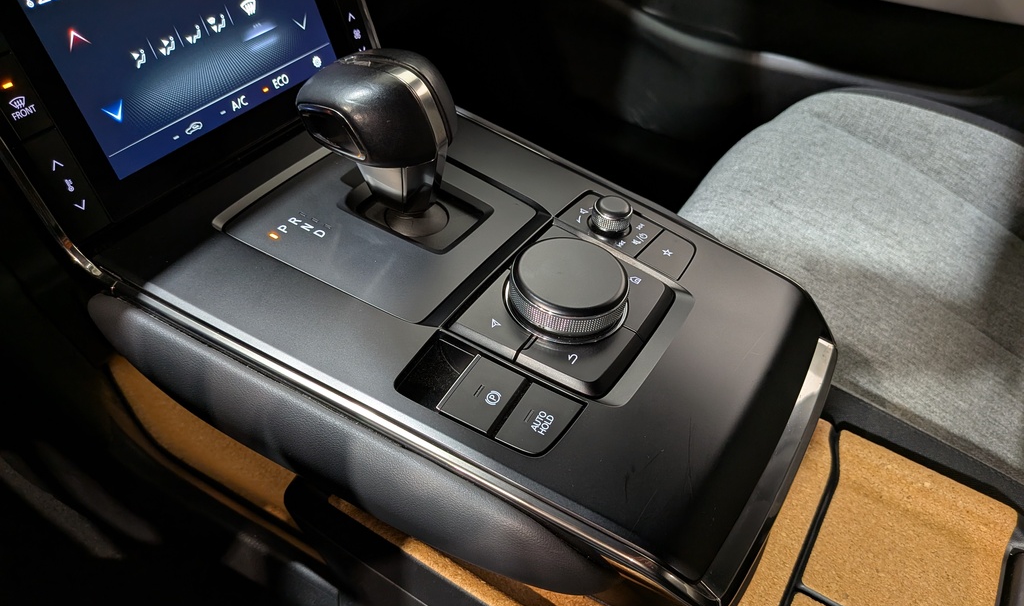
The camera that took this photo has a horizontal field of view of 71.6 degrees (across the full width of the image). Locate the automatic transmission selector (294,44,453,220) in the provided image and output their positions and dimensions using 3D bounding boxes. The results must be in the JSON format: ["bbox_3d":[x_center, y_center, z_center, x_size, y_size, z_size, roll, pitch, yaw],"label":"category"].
[{"bbox_3d":[-0.064,-0.080,0.346,0.070,0.084,0.054,26,48,19],"label":"automatic transmission selector"}]

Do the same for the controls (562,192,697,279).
[{"bbox_3d":[0.062,-0.043,0.376,0.071,0.020,0.036,26,48,19],"label":"controls"}]

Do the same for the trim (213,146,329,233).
[{"bbox_3d":[-0.120,-0.071,0.395,0.008,0.006,0.116,26,48,19],"label":"trim"}]

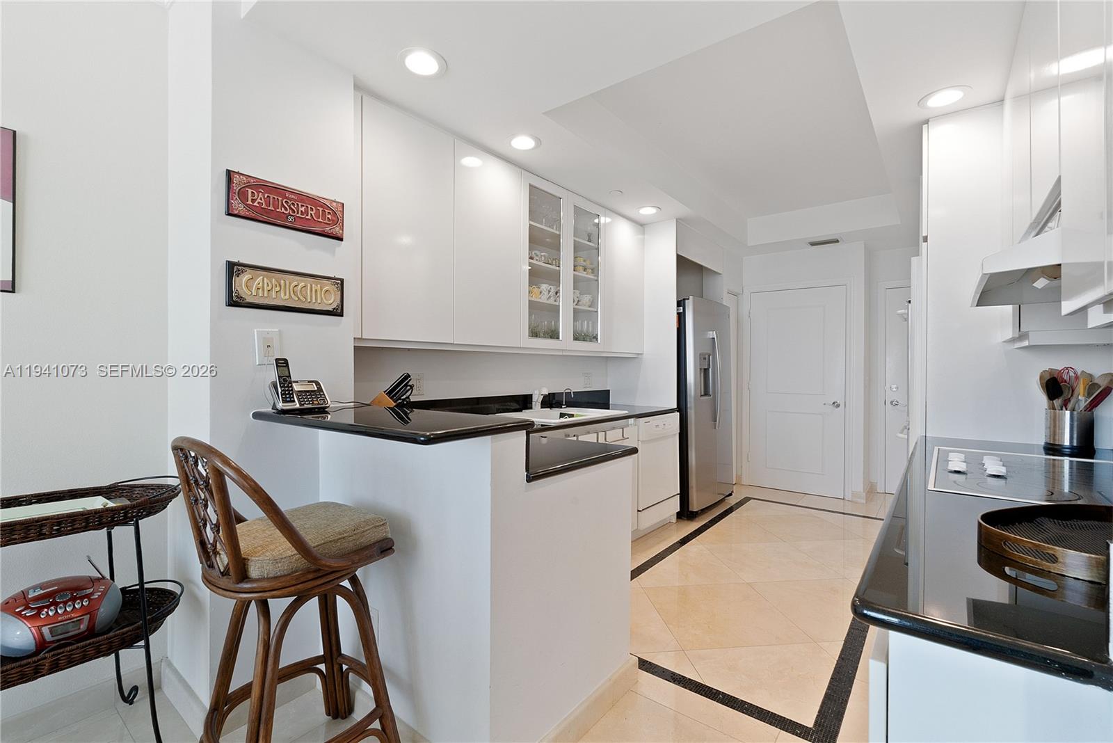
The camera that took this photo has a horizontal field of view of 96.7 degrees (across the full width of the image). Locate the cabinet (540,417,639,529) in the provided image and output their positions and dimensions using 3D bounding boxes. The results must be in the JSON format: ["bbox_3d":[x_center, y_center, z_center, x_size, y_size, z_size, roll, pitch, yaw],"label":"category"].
[{"bbox_3d":[-0.002,0.715,3.179,0.607,0.790,1.057,0,0,38],"label":"cabinet"}]

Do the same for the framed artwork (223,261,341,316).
[{"bbox_3d":[-0.947,-0.283,1.760,0.027,0.150,0.392,0,0,38],"label":"framed artwork"}]

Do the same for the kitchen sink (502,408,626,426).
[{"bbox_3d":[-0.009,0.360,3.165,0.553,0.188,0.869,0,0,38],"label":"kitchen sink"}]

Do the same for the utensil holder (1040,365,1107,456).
[{"bbox_3d":[1.917,0.138,1.839,0.163,0.306,0.173,0,0,38],"label":"utensil holder"}]

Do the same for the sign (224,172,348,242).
[{"bbox_3d":[-0.947,-0.576,1.760,0.027,0.146,0.392,0,0,38],"label":"sign"}]

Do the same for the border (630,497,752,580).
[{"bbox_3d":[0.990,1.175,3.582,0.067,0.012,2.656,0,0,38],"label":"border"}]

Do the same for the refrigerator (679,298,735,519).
[{"bbox_3d":[1.117,0.288,4.513,0.726,1.782,0.963,0,0,38],"label":"refrigerator"}]

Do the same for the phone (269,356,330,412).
[{"bbox_3d":[-0.887,0.044,1.720,0.138,0.182,0.160,0,0,38],"label":"phone"}]

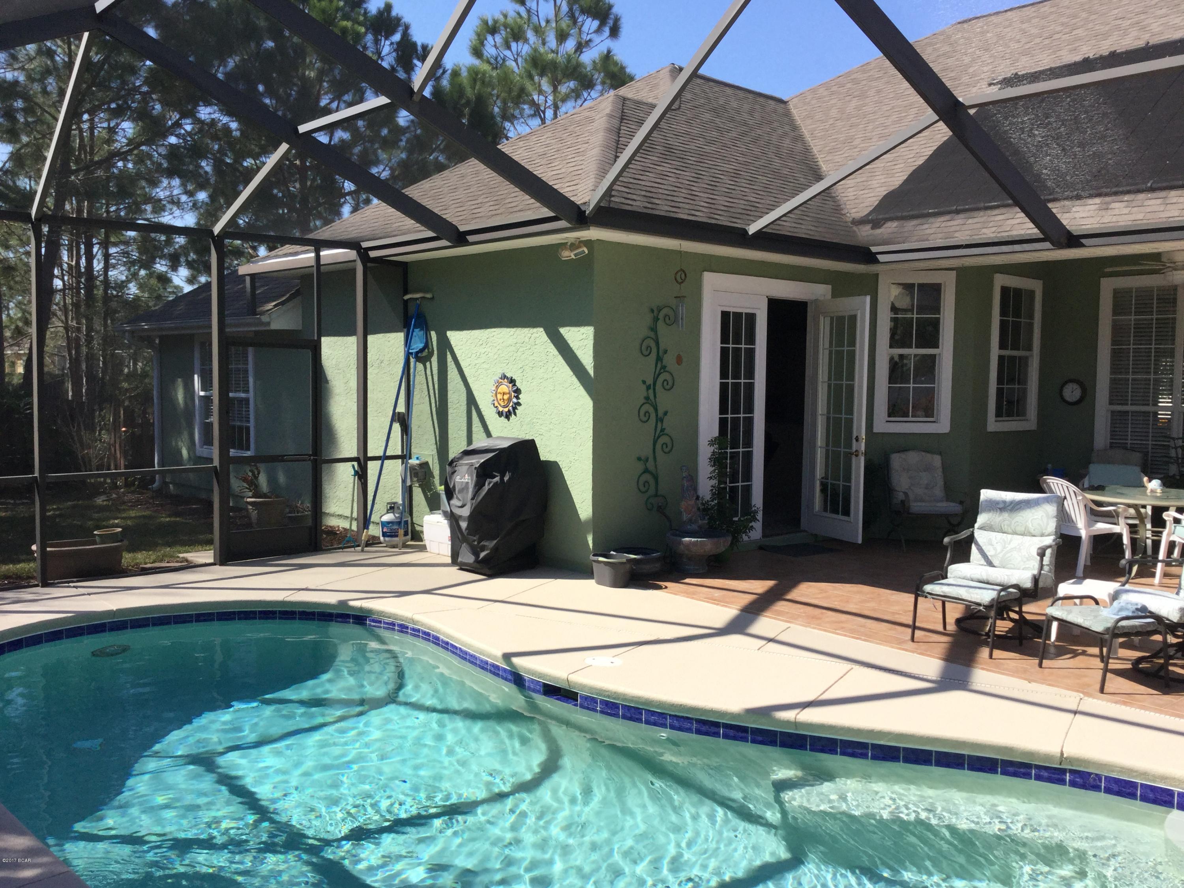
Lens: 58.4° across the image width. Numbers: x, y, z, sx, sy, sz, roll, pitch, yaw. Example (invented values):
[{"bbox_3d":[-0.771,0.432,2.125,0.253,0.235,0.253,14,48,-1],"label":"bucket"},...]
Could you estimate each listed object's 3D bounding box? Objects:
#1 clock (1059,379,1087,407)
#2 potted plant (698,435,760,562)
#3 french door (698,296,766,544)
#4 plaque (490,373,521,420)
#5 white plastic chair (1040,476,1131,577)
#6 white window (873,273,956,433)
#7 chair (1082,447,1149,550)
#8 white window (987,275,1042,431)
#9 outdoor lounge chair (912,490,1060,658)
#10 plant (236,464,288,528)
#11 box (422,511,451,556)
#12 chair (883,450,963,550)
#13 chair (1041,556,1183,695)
[{"bbox_3d":[5.673,-0.610,12.525,0.050,0.315,0.315,-3,5,-40],"label":"clock"},{"bbox_3d":[1.306,0.522,10.149,0.500,1.180,0.450,-3,5,-42],"label":"potted plant"},{"bbox_3d":[1.409,-0.250,10.532,0.880,2.460,0.090,-3,5,-42],"label":"french door"},{"bbox_3d":[-0.839,-0.450,10.111,0.060,0.440,0.440,-3,5,-43],"label":"plaque"},{"bbox_3d":[4.519,0.743,9.848,0.600,0.870,0.570,-1,4,-23],"label":"white plastic chair"},{"bbox_3d":[3.552,-1.010,11.691,0.830,1.773,0.100,1,4,3],"label":"white window"},{"bbox_3d":[5.123,0.649,10.443,0.610,0.990,0.660,1,4,8],"label":"chair"},{"bbox_3d":[4.877,-1.029,12.234,1.117,1.760,0.100,-3,5,-40],"label":"white window"},{"bbox_3d":[2.793,0.850,7.398,0.740,0.950,1.370,5,6,45],"label":"outdoor lounge chair"},{"bbox_3d":[-3.577,0.613,11.500,0.470,0.770,0.500,-3,5,-43],"label":"plant"},{"bbox_3d":[-1.314,0.876,10.292,0.370,0.380,0.550,-3,5,-43],"label":"box"},{"bbox_3d":[3.477,0.582,11.150,0.600,0.990,0.670,0,4,-9],"label":"chair"},{"bbox_3d":[3.457,0.924,6.465,1.370,0.950,0.740,0,4,-16],"label":"chair"}]

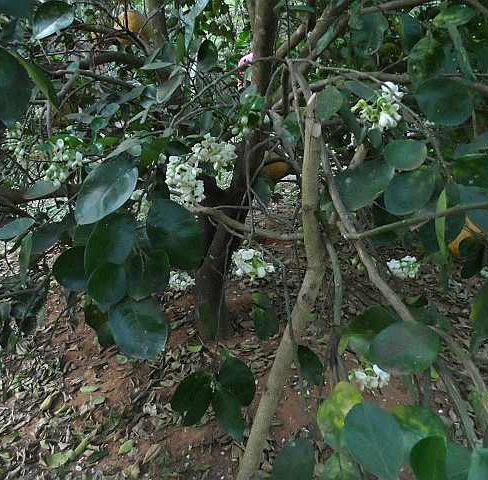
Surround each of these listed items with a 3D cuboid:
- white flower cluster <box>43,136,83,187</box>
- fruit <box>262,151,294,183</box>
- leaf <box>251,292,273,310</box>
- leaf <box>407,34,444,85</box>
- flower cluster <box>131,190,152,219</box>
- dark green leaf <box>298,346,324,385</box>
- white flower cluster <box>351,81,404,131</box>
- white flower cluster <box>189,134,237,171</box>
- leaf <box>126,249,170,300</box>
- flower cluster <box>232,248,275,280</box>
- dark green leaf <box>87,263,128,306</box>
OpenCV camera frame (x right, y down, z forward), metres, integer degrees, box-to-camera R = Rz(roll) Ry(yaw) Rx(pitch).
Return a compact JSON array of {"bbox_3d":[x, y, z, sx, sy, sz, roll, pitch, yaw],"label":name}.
[{"bbox_3d":[-0.491,-0.212,1.200,0.108,0.135,0.100,0,13,0],"label":"white flower cluster"},{"bbox_3d":[0.137,-0.319,1.900,0.140,0.140,0.138,0,13,0],"label":"fruit"},{"bbox_3d":[0.053,0.187,1.350,0.067,0.055,0.040,0,13,0],"label":"leaf"},{"bbox_3d":[0.392,-0.382,0.950,0.079,0.124,0.040,0,13,0],"label":"leaf"},{"bbox_3d":[-0.299,-0.107,1.300,0.067,0.100,0.070,0,13,0],"label":"flower cluster"},{"bbox_3d":[0.165,0.309,1.100,0.069,0.099,0.040,-5,14,-20],"label":"dark green leaf"},{"bbox_3d":[0.292,-0.292,0.970,0.118,0.105,0.095,0,13,0],"label":"white flower cluster"},{"bbox_3d":[-0.082,-0.224,1.150,0.124,0.098,0.095,0,13,0],"label":"white flower cluster"},{"bbox_3d":[-0.183,0.068,0.850,0.084,0.103,0.040,0,13,0],"label":"leaf"},{"bbox_3d":[0.026,0.066,1.200,0.114,0.087,0.090,0,13,0],"label":"flower cluster"},{"bbox_3d":[-0.255,0.085,0.830,0.079,0.086,0.040,0,13,0],"label":"dark green leaf"}]

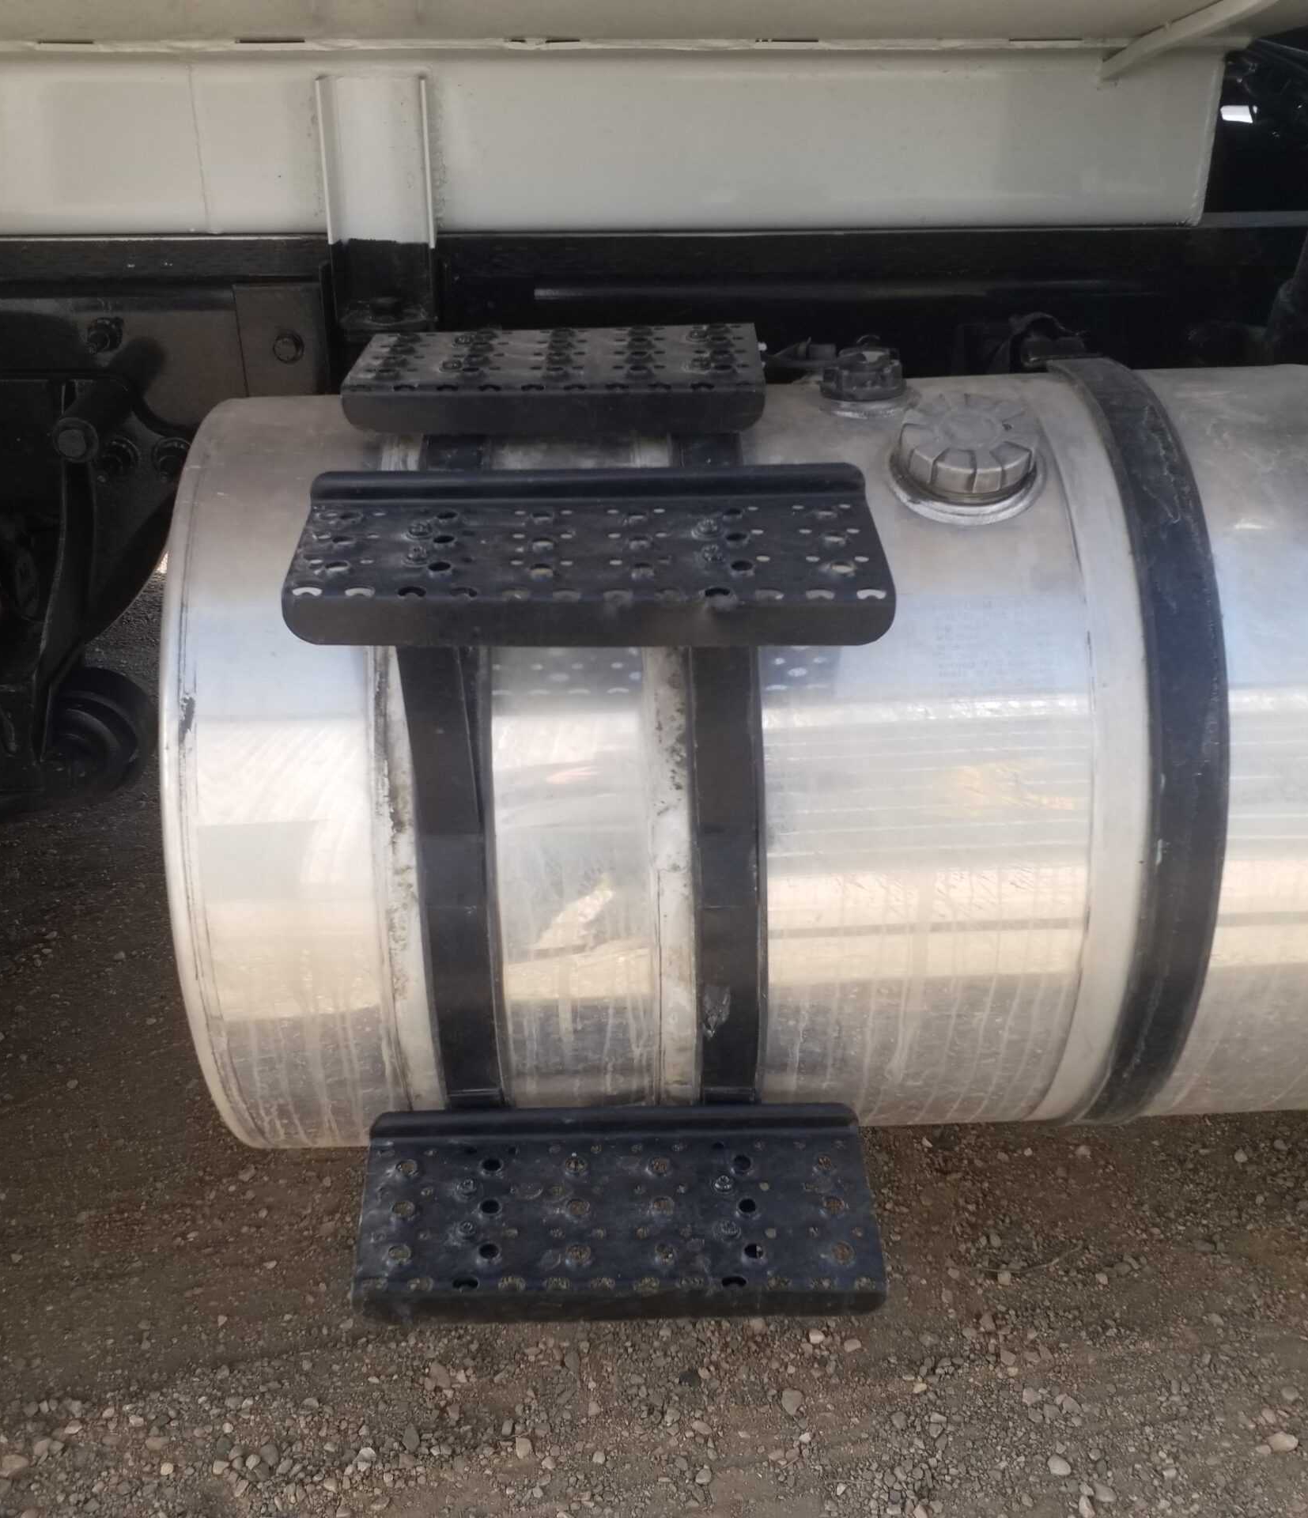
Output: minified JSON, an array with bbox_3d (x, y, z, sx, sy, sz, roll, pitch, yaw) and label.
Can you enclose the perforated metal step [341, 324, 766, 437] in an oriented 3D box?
[{"bbox_3d":[-0.075,-0.295,1.231,0.312,0.039,0.181,-1,30,-1],"label":"perforated metal step"}]

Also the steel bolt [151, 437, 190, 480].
[{"bbox_3d":[-0.498,-0.307,1.623,0.038,0.038,0.048,-1,32,-1],"label":"steel bolt"}]

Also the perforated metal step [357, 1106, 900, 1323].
[{"bbox_3d":[-0.026,0.329,1.150,0.374,0.058,0.142,-1,37,-1],"label":"perforated metal step"}]

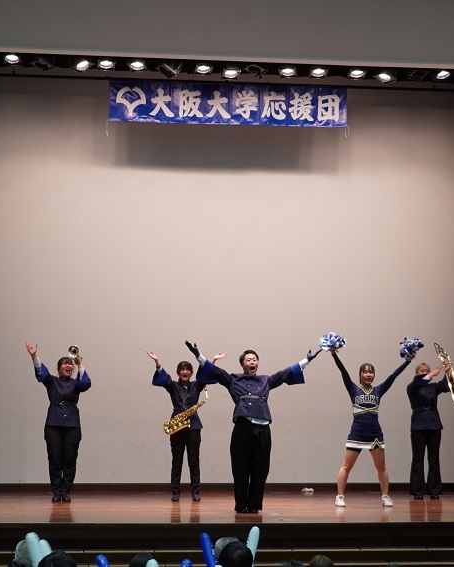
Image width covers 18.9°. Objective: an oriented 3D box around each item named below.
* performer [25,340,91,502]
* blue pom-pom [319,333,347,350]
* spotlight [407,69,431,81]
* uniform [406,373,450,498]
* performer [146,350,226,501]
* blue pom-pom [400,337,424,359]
[{"bbox_3d":[-1.904,1.559,15.450,0.700,1.800,0.480,1,-4,-5],"label":"performer"},{"bbox_3d":[1.180,0.643,15.150,0.310,0.200,0.270,1,-4,-3],"label":"blue pom-pom"},{"bbox_3d":[2.281,-2.476,16.200,0.220,0.240,0.220,1,-42,-15],"label":"spotlight"},{"bbox_3d":[2.370,1.792,16.120,0.470,1.460,0.400,1,-4,-9],"label":"uniform"},{"bbox_3d":[-0.476,1.630,15.700,0.900,1.690,0.460,1,-4,-3],"label":"performer"},{"bbox_3d":[2.037,0.707,15.100,0.260,0.230,0.250,1,-4,-6],"label":"blue pom-pom"}]

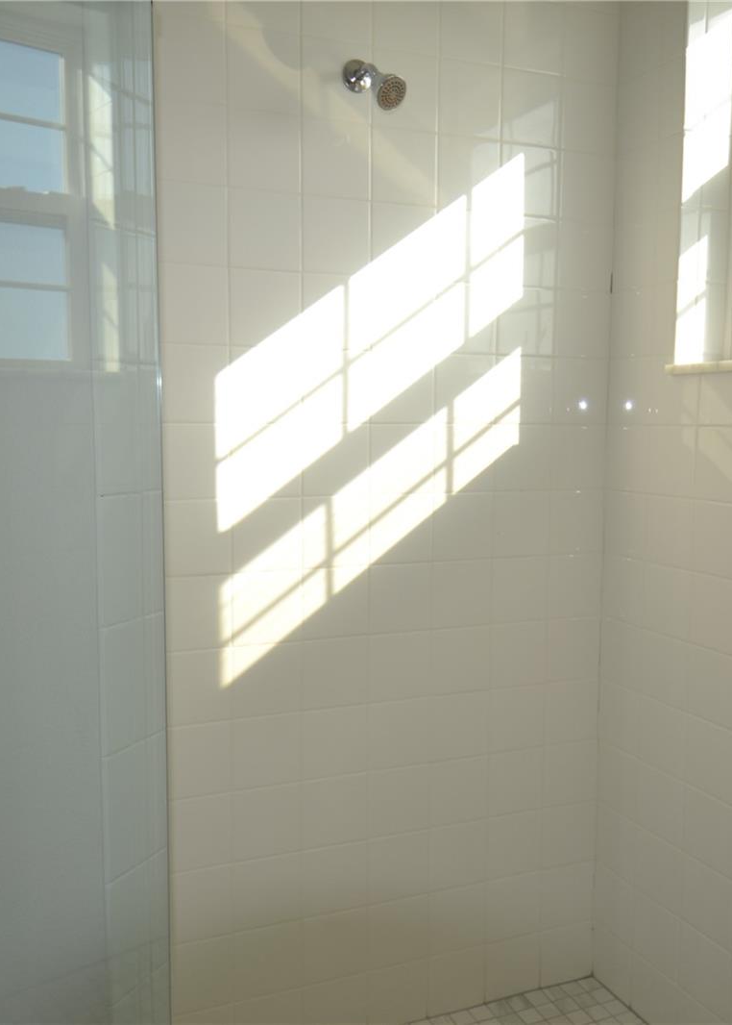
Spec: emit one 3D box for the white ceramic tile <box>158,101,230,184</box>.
[{"bbox_3d":[-0.344,-0.715,1.733,0.152,0.152,0.010,-2,6,-21],"label":"white ceramic tile"}]

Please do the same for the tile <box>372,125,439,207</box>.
[{"bbox_3d":[0.081,-0.730,1.897,0.152,0.152,0.010,-2,6,-21],"label":"tile"}]

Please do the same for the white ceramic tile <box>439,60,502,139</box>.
[{"bbox_3d":[0.224,-0.888,1.938,0.152,0.152,0.010,-2,6,-21],"label":"white ceramic tile"}]

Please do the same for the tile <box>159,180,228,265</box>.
[{"bbox_3d":[-0.345,-0.564,1.747,0.152,0.152,0.010,-2,6,-21],"label":"tile"}]

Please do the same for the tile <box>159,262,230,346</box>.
[{"bbox_3d":[-0.346,-0.409,1.762,0.152,0.152,0.010,-2,6,-21],"label":"tile"}]

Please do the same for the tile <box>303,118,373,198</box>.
[{"bbox_3d":[-0.061,-0.727,1.842,0.152,0.152,0.010,-2,6,-21],"label":"tile"}]

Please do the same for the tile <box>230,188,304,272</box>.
[{"bbox_3d":[-0.204,-0.568,1.802,0.152,0.152,0.010,-2,6,-21],"label":"tile"}]

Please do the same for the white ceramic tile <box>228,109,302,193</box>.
[{"bbox_3d":[-0.203,-0.720,1.788,0.152,0.152,0.010,-2,6,-21],"label":"white ceramic tile"}]

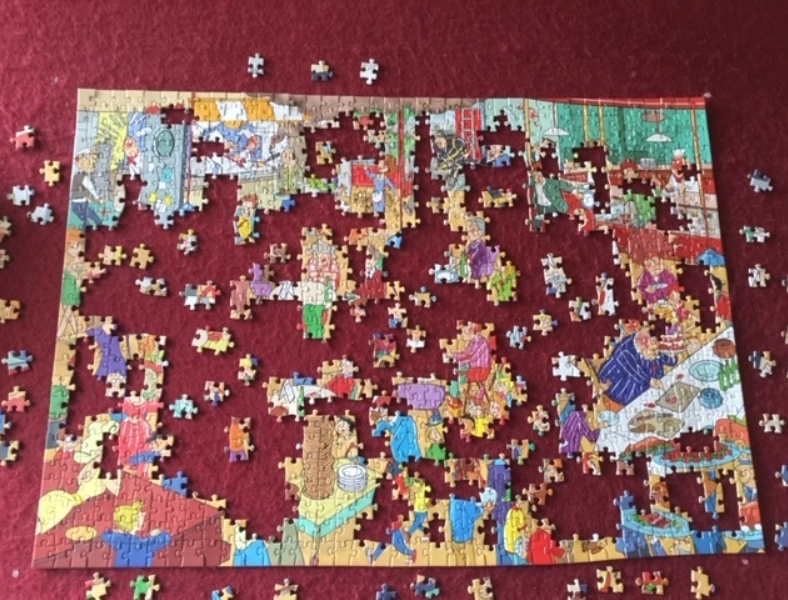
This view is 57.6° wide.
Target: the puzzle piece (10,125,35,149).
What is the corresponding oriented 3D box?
[{"bbox_3d":[-0.386,-0.169,0.745,0.024,0.003,0.024,-11,77,-5],"label":"puzzle piece"}]

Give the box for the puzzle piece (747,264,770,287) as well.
[{"bbox_3d":[0.383,-0.025,0.754,0.024,0.002,0.026,5,77,-2],"label":"puzzle piece"}]

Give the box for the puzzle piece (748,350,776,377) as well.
[{"bbox_3d":[0.376,0.066,0.732,0.028,0.002,0.027,4,77,-2],"label":"puzzle piece"}]

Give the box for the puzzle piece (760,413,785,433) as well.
[{"bbox_3d":[0.375,0.123,0.713,0.026,0.002,0.018,1,76,-3],"label":"puzzle piece"}]

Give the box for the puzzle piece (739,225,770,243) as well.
[{"bbox_3d":[0.384,-0.070,0.764,0.033,0.002,0.018,3,77,-2],"label":"puzzle piece"}]

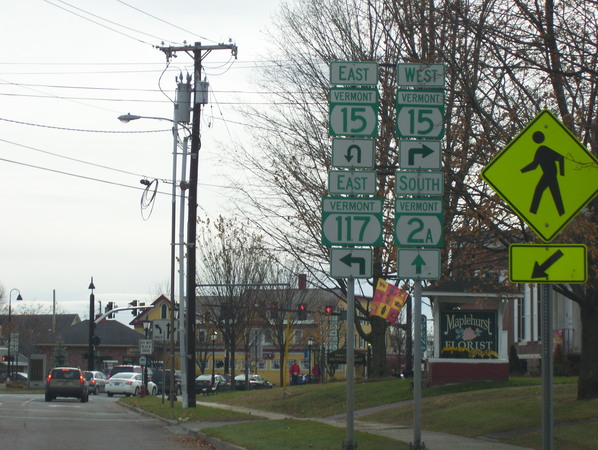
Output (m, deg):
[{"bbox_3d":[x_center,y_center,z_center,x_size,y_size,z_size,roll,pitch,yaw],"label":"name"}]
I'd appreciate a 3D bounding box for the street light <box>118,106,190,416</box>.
[{"bbox_3d":[-4.406,0.935,58.686,2.250,9.523,0.400,1,-5,-6],"label":"street light"}]

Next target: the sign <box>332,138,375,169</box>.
[{"bbox_3d":[0.694,-0.899,23.550,0.533,0.381,0.030,1,-5,-7],"label":"sign"}]

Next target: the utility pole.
[{"bbox_3d":[-3.270,-0.041,58.767,2.550,11.544,0.600,-1,-5,18],"label":"utility pole"}]

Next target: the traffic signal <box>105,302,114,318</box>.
[{"bbox_3d":[-12.376,5.597,122.000,0.480,1.070,0.360,0,-5,12],"label":"traffic signal"}]

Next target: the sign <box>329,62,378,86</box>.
[{"bbox_3d":[0.702,-1.913,23.600,0.610,0.305,0.030,1,-5,-7],"label":"sign"}]

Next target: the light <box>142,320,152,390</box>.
[{"bbox_3d":[-8.381,7.262,103.000,0.420,4.200,0.420,1,-5,-7],"label":"light"}]

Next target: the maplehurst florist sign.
[{"bbox_3d":[4.290,2.755,47.000,1.470,1.210,0.100,1,-5,-8],"label":"maplehurst florist sign"}]

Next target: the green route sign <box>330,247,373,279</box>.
[{"bbox_3d":[0.666,0.485,23.420,0.533,0.381,0.030,1,-5,-7],"label":"green route sign"}]

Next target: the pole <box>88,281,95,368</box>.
[{"bbox_3d":[-13.366,7.096,120.500,0.400,7.400,0.400,2,-5,-8],"label":"pole"}]

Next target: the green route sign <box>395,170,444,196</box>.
[{"bbox_3d":[1.531,-0.521,23.600,0.610,0.305,0.030,1,-5,-7],"label":"green route sign"}]

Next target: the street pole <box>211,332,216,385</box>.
[{"bbox_3d":[-6.522,10.243,143.000,0.420,4.300,0.420,2,-5,-8],"label":"street pole"}]

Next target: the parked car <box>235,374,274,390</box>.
[{"bbox_3d":[-3.727,12.925,153.000,1.770,1.430,4.600,-1,-5,21],"label":"parked car"}]

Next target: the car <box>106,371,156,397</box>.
[{"bbox_3d":[-10.039,9.609,112.500,1.820,1.470,4.840,0,-5,14],"label":"car"}]

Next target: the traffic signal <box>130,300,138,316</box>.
[{"bbox_3d":[-10.946,5.543,124.000,0.460,1.070,0.360,-1,-5,20],"label":"traffic signal"}]

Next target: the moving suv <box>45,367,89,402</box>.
[{"bbox_3d":[-10.460,7.230,84.600,1.860,1.570,4.700,1,-5,-5],"label":"moving suv"}]

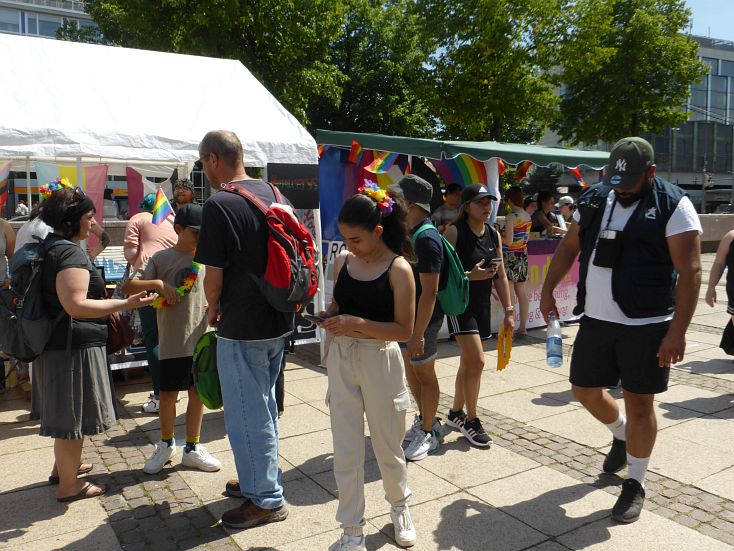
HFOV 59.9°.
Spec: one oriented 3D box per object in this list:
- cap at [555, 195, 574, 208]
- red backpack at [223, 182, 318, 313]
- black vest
[{"bbox_3d":[2.698,-1.005,8.700,0.265,0.140,0.175,-10,6,-11],"label":"cap"},{"bbox_3d":[-0.428,-0.131,2.980,0.330,0.560,0.310,3,7,27],"label":"red backpack"},{"bbox_3d":[1.307,-0.140,3.180,0.520,0.680,0.360,2,6,30],"label":"black vest"}]

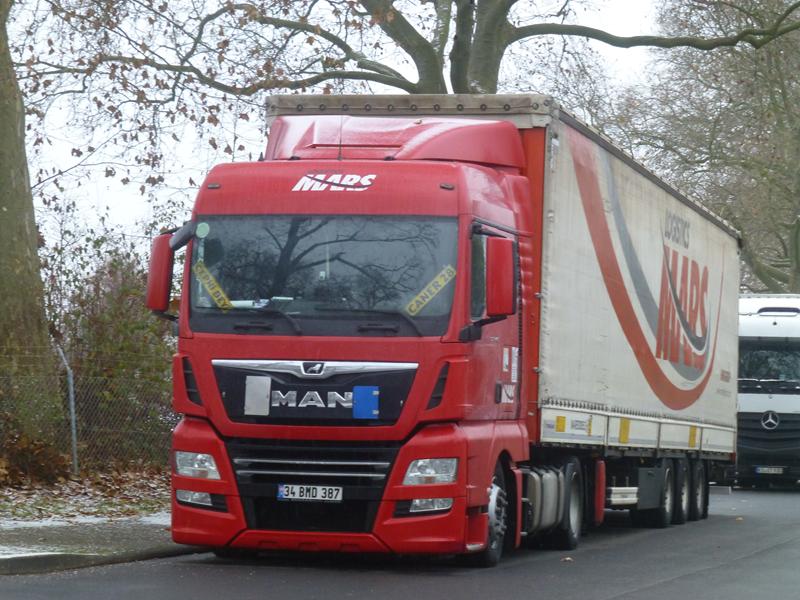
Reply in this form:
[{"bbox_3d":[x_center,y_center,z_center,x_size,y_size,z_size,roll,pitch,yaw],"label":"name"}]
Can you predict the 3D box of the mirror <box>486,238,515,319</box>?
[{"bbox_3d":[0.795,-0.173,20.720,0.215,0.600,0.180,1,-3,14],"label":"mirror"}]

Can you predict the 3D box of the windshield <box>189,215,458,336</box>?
[{"bbox_3d":[-0.627,-0.186,20.805,2.170,0.950,0.260,1,-10,14],"label":"windshield"}]

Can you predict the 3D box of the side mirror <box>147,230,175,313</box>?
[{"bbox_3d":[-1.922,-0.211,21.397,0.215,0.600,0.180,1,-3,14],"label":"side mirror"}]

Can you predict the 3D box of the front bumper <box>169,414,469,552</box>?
[{"bbox_3d":[-0.658,1.454,20.762,2.440,1.010,0.480,1,-3,14],"label":"front bumper"}]

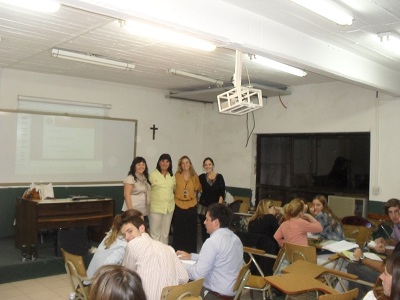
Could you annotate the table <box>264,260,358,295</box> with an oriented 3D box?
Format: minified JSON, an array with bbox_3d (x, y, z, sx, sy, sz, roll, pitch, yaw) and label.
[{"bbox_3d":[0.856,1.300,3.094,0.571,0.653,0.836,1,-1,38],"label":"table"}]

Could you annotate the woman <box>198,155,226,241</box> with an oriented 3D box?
[{"bbox_3d":[0.159,0.931,6.875,0.479,1.607,0.296,1,-1,-5],"label":"woman"}]

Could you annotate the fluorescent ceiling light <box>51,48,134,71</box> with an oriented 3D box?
[{"bbox_3d":[-1.489,-1.260,5.732,1.244,0.102,0.143,2,-1,-41],"label":"fluorescent ceiling light"}]

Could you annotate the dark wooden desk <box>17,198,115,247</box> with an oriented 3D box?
[{"bbox_3d":[-1.873,1.071,5.781,1.061,0.745,0.714,2,-1,-37],"label":"dark wooden desk"}]

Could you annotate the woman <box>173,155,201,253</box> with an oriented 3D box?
[{"bbox_3d":[-0.225,0.908,6.599,0.469,1.626,0.306,2,-1,-6],"label":"woman"}]

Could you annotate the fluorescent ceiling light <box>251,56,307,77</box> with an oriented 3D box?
[{"bbox_3d":[1.142,-1.202,5.773,1.224,0.102,0.153,2,-1,-41],"label":"fluorescent ceiling light"}]

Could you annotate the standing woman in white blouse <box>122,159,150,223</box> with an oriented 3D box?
[{"bbox_3d":[-0.935,0.902,6.059,0.469,1.589,0.306,2,-1,-23],"label":"standing woman in white blouse"}]

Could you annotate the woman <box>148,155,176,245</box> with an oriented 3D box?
[{"bbox_3d":[-0.579,0.885,6.263,0.490,1.646,0.306,2,-1,-10],"label":"woman"}]

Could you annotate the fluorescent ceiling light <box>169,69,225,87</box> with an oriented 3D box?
[{"bbox_3d":[-0.051,-1.224,6.834,1.224,0.092,0.112,2,-1,-41],"label":"fluorescent ceiling light"}]

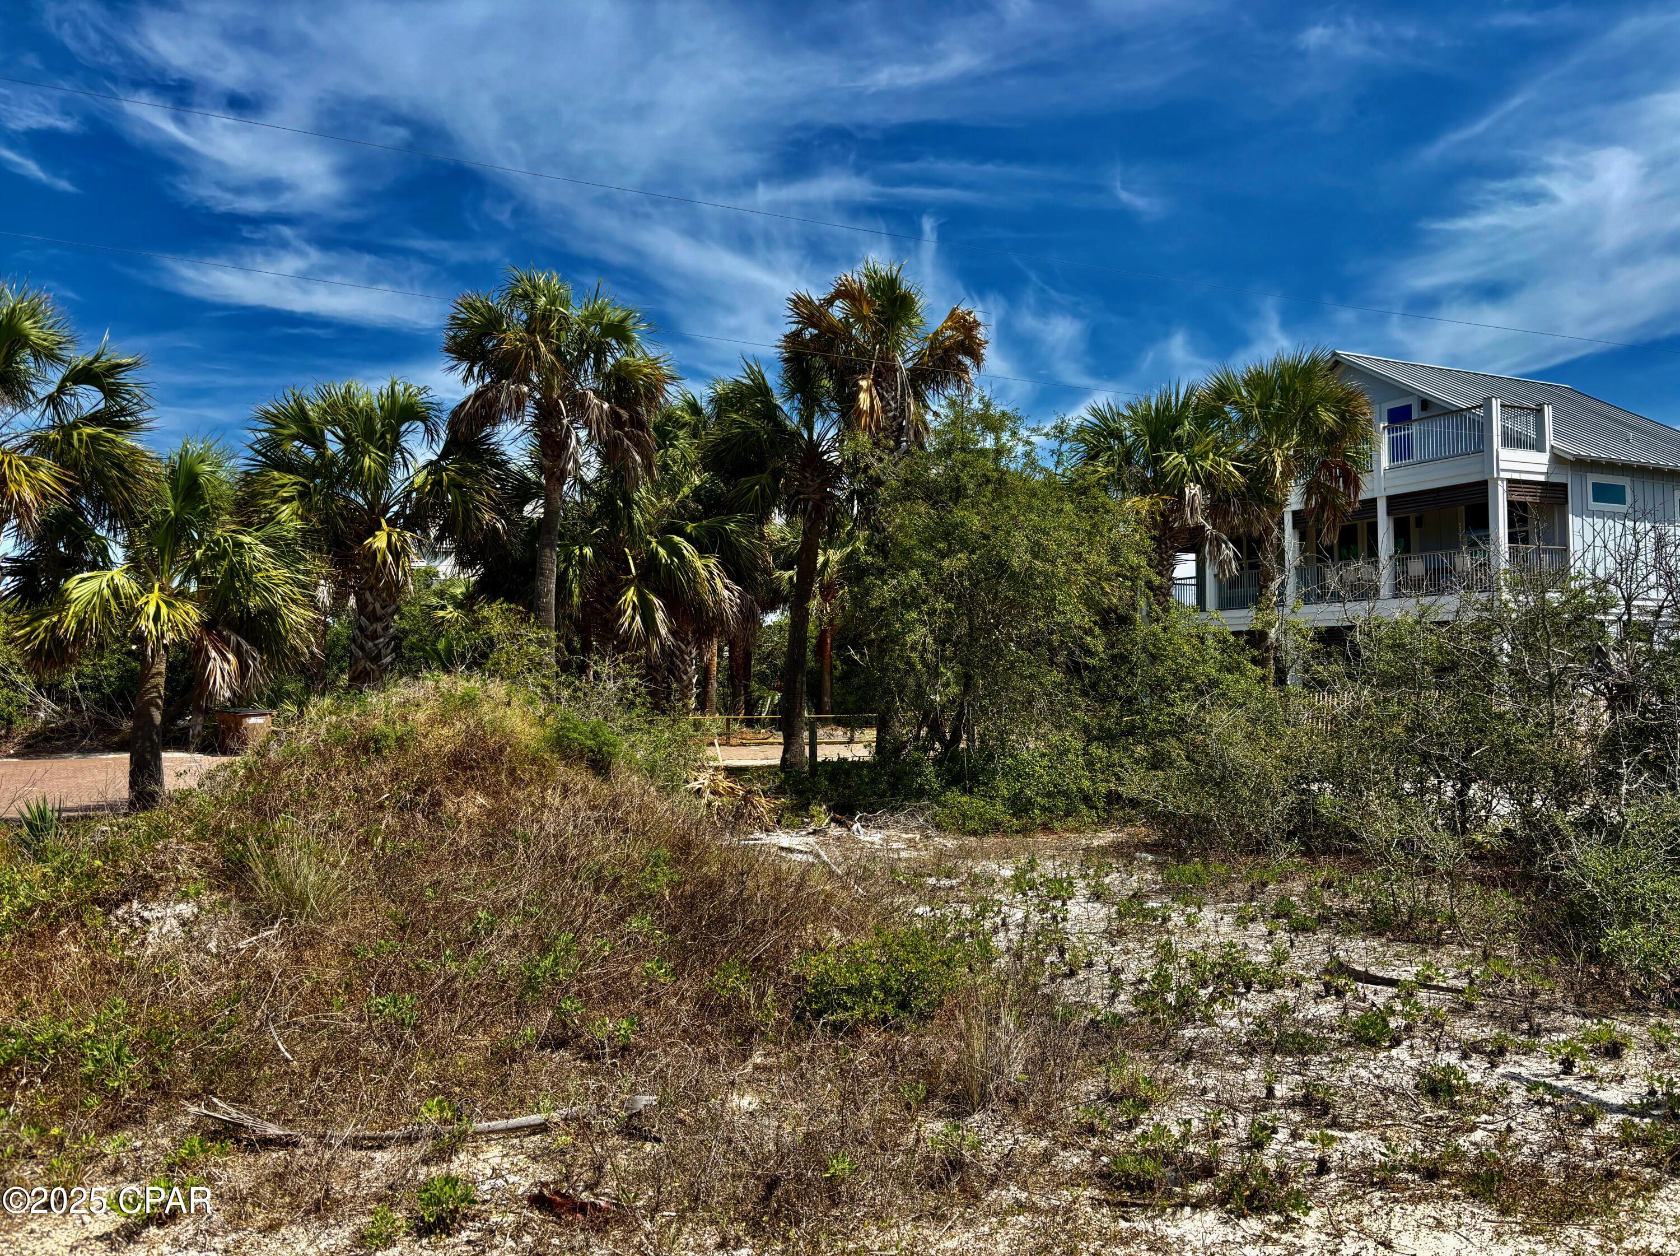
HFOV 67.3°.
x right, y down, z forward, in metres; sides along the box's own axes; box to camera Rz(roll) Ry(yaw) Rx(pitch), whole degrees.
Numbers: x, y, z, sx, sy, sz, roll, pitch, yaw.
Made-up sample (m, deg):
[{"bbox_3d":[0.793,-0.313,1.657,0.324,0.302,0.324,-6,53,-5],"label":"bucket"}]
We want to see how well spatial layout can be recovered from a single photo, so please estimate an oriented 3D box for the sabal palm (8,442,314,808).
[{"bbox_3d":[-9.161,-0.060,17.019,4.050,4.930,3.900,0,-3,0],"label":"sabal palm"}]

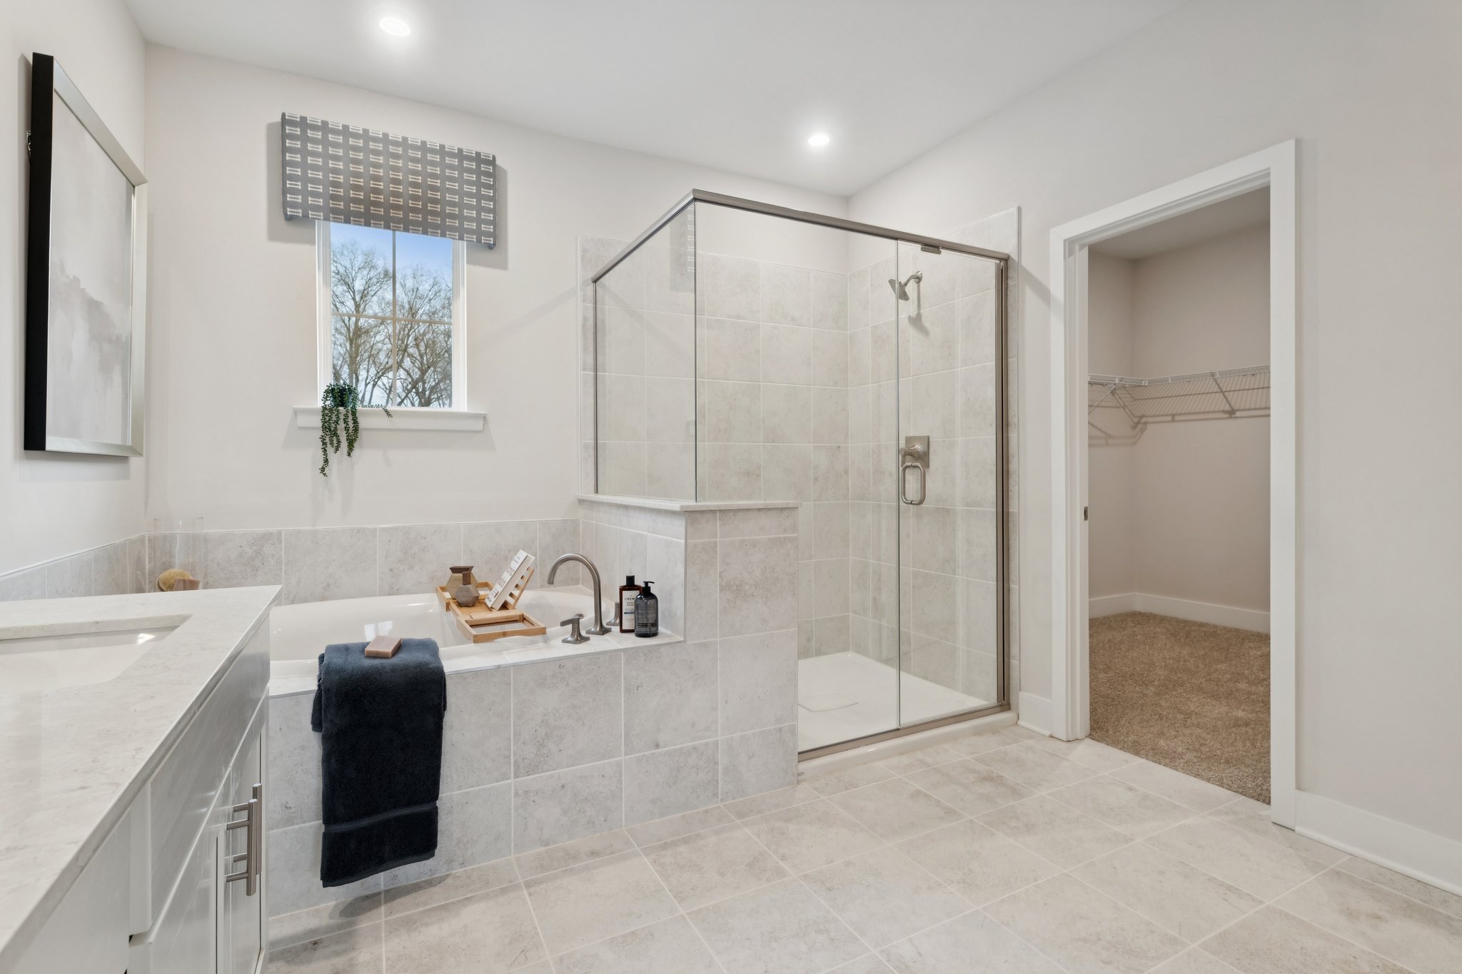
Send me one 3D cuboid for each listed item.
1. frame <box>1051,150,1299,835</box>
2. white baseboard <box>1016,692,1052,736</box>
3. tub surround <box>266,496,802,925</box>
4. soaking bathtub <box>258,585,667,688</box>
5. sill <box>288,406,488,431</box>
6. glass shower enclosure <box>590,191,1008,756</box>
[{"bbox_3d":[1.564,-0.008,2.350,0.145,2.102,0.826,-1,1,-26],"label":"frame"},{"bbox_3d":[1.293,0.971,2.776,0.024,0.140,0.176,-1,1,-26],"label":"white baseboard"},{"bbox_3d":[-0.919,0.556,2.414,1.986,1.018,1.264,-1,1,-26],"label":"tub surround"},{"bbox_3d":[-1.162,0.711,2.311,1.541,0.499,1.194,-1,1,-26],"label":"soaking bathtub"},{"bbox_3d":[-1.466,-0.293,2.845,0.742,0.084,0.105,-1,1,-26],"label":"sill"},{"bbox_3d":[0.292,-0.007,3.060,1.544,2.038,1.178,-1,1,-26],"label":"glass shower enclosure"}]

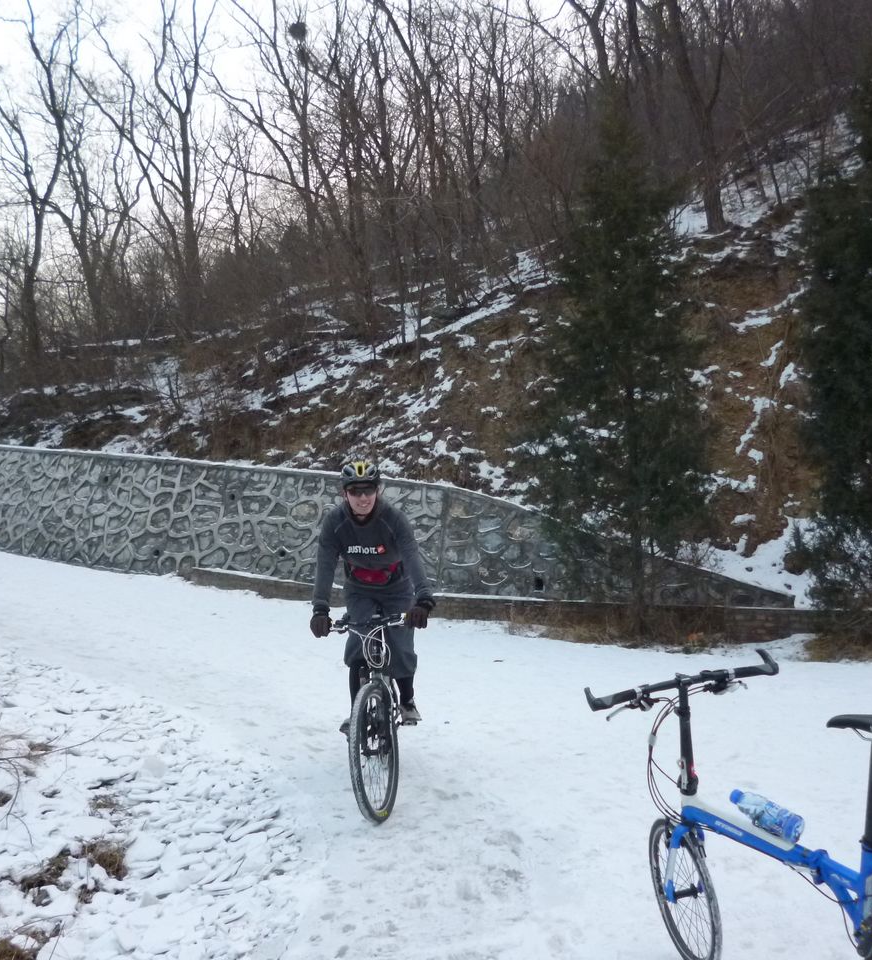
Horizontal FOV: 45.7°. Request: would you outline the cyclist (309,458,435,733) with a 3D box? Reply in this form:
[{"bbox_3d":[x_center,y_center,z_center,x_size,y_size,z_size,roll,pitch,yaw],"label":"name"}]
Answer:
[{"bbox_3d":[-0.330,0.645,5.450,0.630,1.520,0.880,-1,-2,3],"label":"cyclist"}]

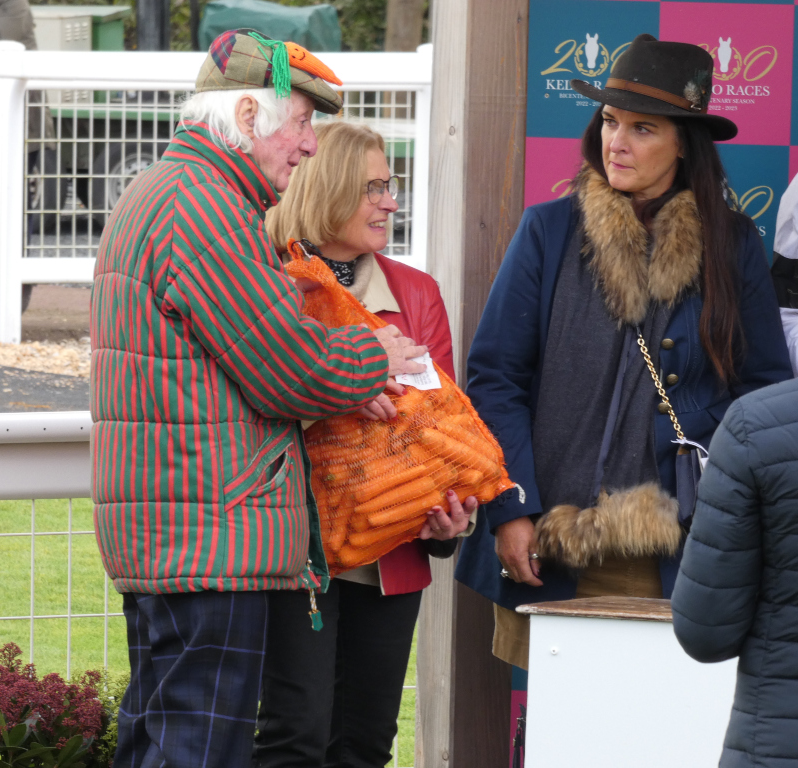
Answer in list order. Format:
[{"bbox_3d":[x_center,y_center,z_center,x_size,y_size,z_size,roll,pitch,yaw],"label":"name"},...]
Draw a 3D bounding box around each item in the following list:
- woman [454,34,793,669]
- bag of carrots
[{"bbox_3d":[0.390,0.250,19.800,0.580,1.720,0.400,1,3,-4],"label":"woman"},{"bbox_3d":[-0.078,0.009,19.450,0.370,0.550,0.210,-24,2,0],"label":"bag of carrots"}]

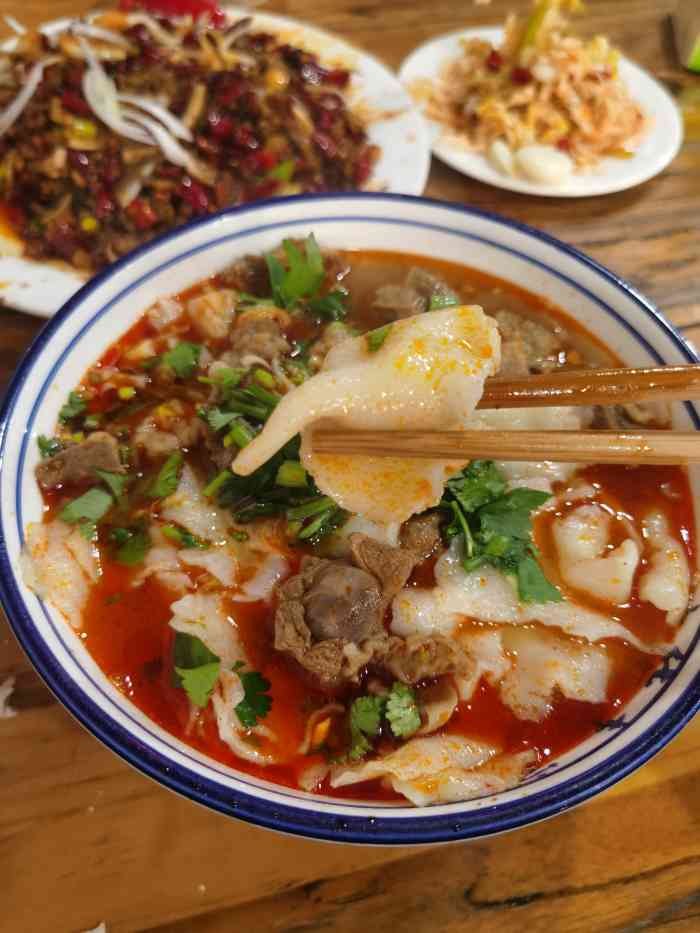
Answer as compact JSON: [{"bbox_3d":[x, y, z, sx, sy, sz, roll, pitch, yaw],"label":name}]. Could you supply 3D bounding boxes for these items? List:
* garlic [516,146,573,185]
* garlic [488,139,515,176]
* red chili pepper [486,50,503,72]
[{"bbox_3d":[0.095,-0.148,0.356,0.029,0.015,0.018,24,59,12],"label":"garlic"},{"bbox_3d":[0.074,-0.151,0.356,0.011,0.013,0.022,-16,59,-13],"label":"garlic"},{"bbox_3d":[0.076,-0.213,0.384,0.008,0.010,0.009,12,57,4],"label":"red chili pepper"}]

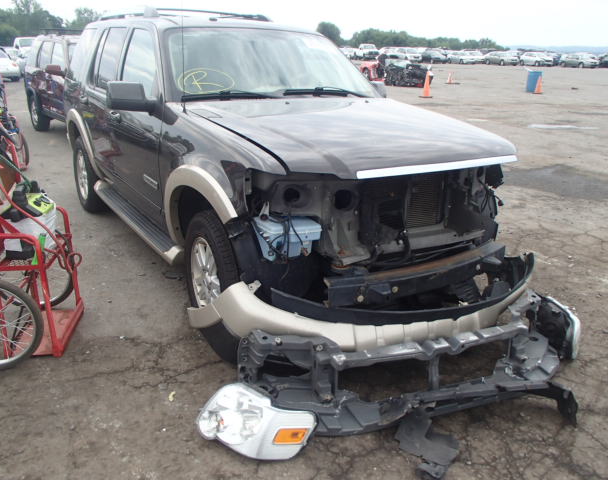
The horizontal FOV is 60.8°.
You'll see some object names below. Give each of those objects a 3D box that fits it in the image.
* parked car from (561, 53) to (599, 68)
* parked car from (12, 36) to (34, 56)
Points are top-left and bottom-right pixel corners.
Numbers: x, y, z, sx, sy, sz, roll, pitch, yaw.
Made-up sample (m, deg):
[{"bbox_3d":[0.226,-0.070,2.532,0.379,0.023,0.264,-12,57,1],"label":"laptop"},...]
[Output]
[{"bbox_3d":[28.666,-18.765,54.032,1.800,1.450,4.650,0,20,-2],"label":"parked car"},{"bbox_3d":[-24.112,-16.626,45.663,2.000,2.100,5.400,-9,22,-23],"label":"parked car"}]

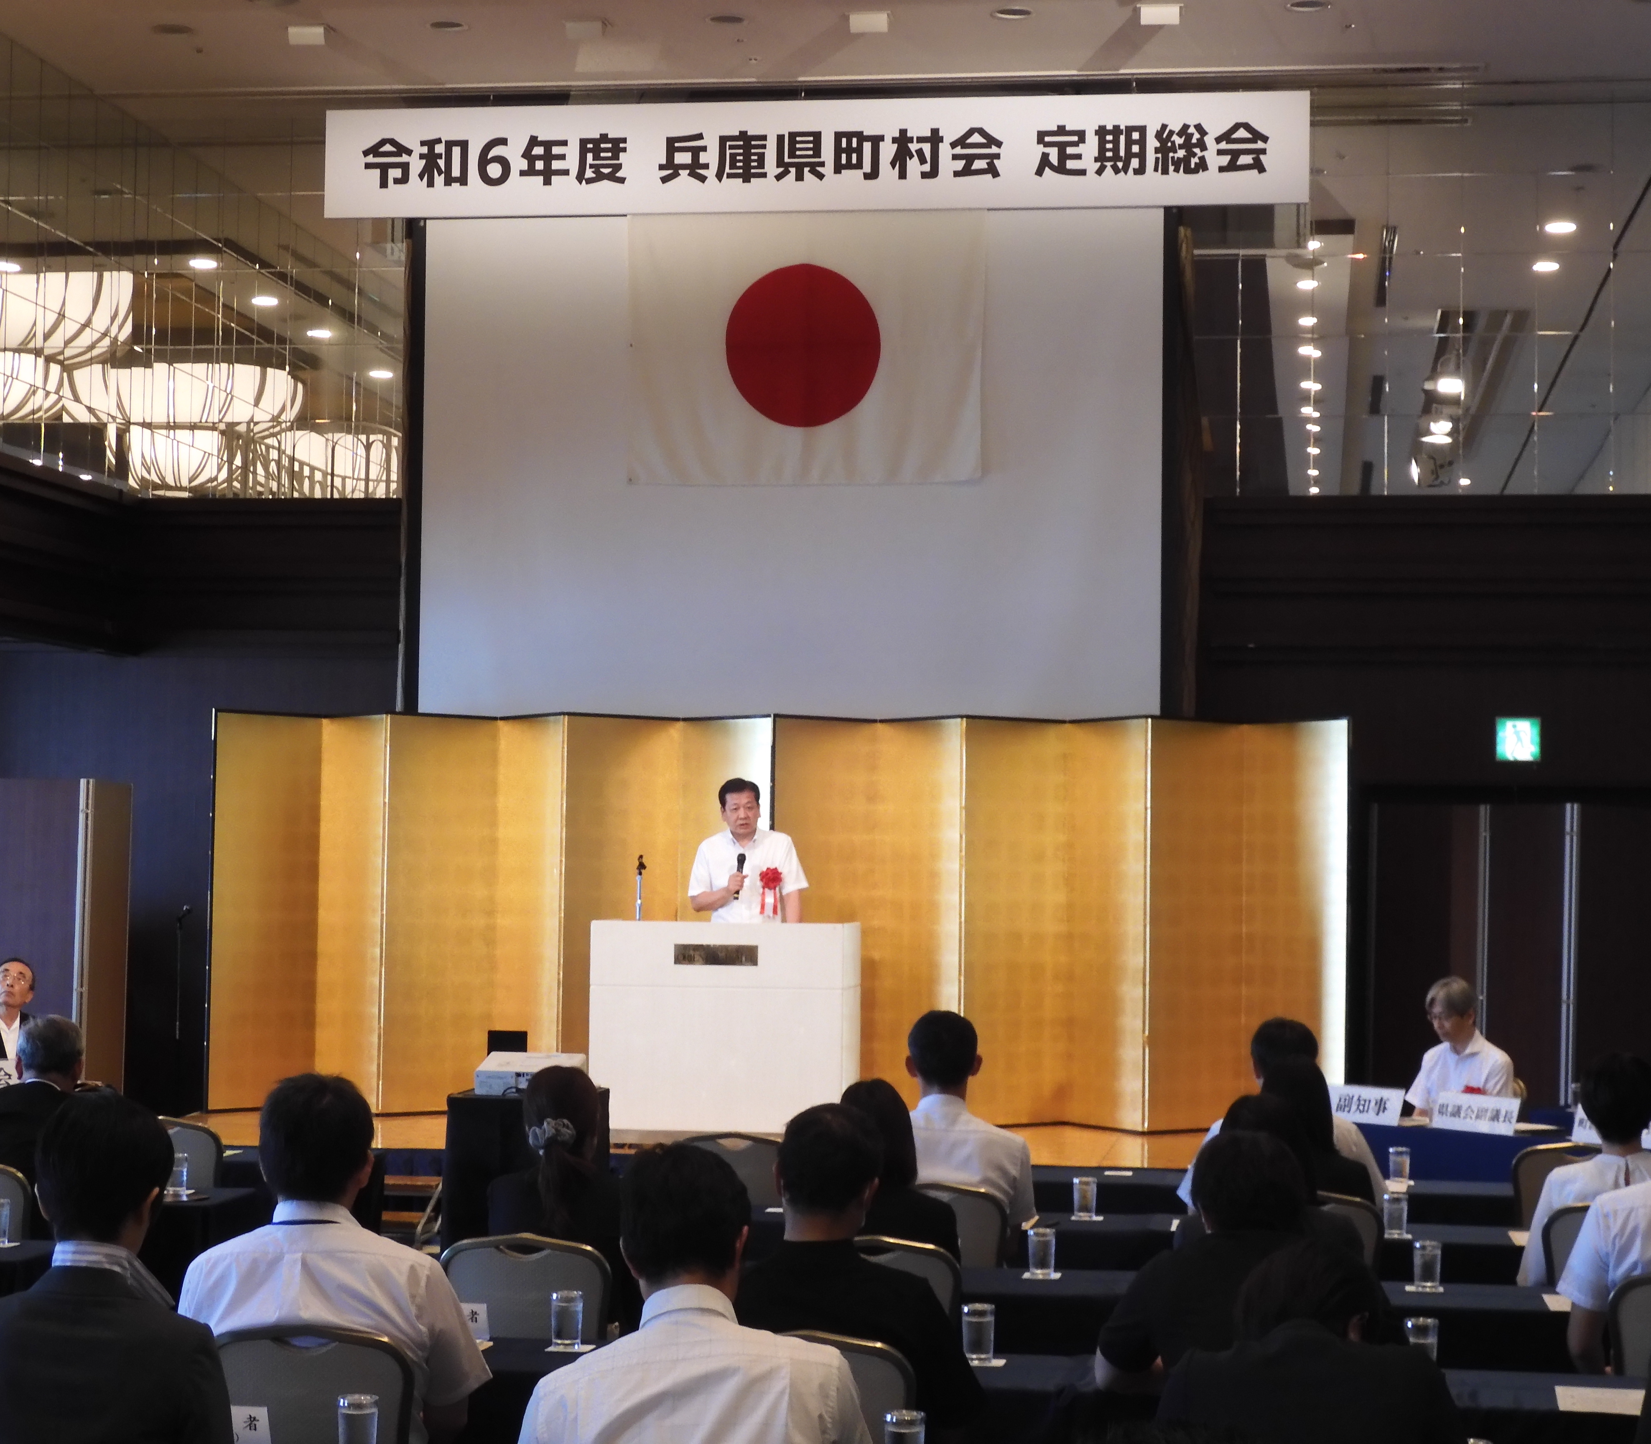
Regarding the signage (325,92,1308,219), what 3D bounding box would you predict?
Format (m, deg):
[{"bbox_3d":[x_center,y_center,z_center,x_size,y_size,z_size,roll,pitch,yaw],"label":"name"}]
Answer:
[{"bbox_3d":[-0.080,-2.592,14.535,4.550,0.510,0.040,0,-3,7],"label":"signage"}]

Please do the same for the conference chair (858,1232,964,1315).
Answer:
[{"bbox_3d":[0.137,1.582,7.192,0.430,0.885,0.560,0,-3,6],"label":"conference chair"}]

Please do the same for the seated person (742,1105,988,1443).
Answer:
[{"bbox_3d":[0.026,1.330,5.876,0.530,1.250,0.800,0,-3,6],"label":"seated person"}]

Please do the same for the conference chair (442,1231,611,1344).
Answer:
[{"bbox_3d":[-0.635,1.575,7.189,0.430,0.885,0.560,0,-3,5],"label":"conference chair"}]

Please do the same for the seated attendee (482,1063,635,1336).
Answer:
[{"bbox_3d":[-0.578,1.418,7.379,0.430,1.220,0.760,0,-3,5],"label":"seated attendee"}]

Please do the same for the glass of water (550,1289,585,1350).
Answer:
[{"bbox_3d":[-0.528,1.228,6.508,0.064,0.110,0.064,0,-3,6],"label":"glass of water"}]

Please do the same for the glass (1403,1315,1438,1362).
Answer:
[{"bbox_3d":[1.168,1.227,6.207,0.064,0.110,0.064,0,-3,6],"label":"glass"}]

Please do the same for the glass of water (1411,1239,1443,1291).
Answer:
[{"bbox_3d":[1.438,1.299,7.567,0.066,0.110,0.066,1,-3,0],"label":"glass of water"}]

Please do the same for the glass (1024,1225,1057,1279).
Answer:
[{"bbox_3d":[0.526,1.292,7.700,0.066,0.112,0.066,1,-3,0],"label":"glass"}]

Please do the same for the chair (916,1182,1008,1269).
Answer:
[{"bbox_3d":[0.301,1.668,8.588,0.450,0.890,0.560,0,-3,6],"label":"chair"}]

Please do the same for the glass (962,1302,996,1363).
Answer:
[{"bbox_3d":[0.314,1.250,6.477,0.066,0.112,0.066,0,-3,6],"label":"glass"}]

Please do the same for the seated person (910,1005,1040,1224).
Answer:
[{"bbox_3d":[0.342,1.438,8.630,0.490,1.310,0.700,0,-3,7],"label":"seated person"}]

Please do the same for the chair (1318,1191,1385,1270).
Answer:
[{"bbox_3d":[1.275,1.653,8.355,0.430,0.885,0.560,0,-3,8],"label":"chair"}]

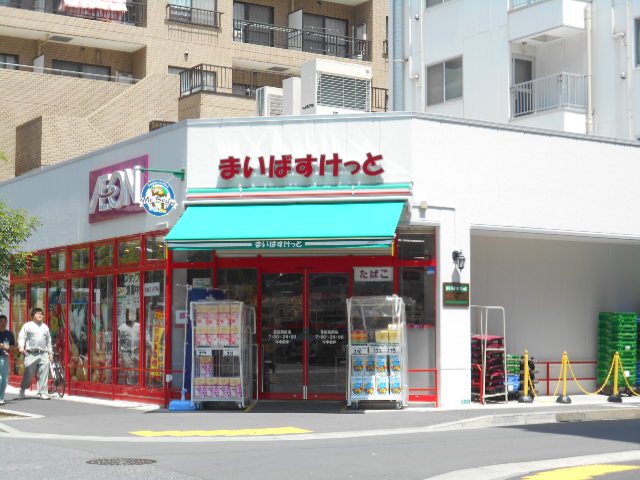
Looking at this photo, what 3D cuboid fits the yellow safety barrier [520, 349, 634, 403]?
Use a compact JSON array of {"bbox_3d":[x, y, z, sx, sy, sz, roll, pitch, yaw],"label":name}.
[{"bbox_3d":[4.383,2.252,20.485,2.265,0.880,0.260,1,-5,-20],"label":"yellow safety barrier"}]

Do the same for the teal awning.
[{"bbox_3d":[-0.525,-0.229,18.751,3.598,0.840,1.047,-1,-4,11],"label":"teal awning"}]

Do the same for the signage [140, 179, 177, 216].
[{"bbox_3d":[-2.574,-0.671,19.488,0.631,0.602,0.070,3,-5,-33],"label":"signage"}]

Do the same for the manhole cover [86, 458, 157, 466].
[{"bbox_3d":[-1.868,2.120,11.514,0.670,0.040,0.670,0,-4,0],"label":"manhole cover"}]

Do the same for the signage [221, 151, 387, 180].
[{"bbox_3d":[-0.300,-1.152,19.200,2.656,0.400,0.140,-1,-4,11],"label":"signage"}]

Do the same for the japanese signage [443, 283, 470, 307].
[{"bbox_3d":[2.152,0.868,19.286,0.542,0.363,0.040,3,-5,-34],"label":"japanese signage"}]

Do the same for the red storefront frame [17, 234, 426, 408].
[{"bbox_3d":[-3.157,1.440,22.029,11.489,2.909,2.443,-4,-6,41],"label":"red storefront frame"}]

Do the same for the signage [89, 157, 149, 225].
[{"bbox_3d":[-3.569,-0.875,21.675,0.180,0.968,2.576,3,-5,-33],"label":"signage"}]

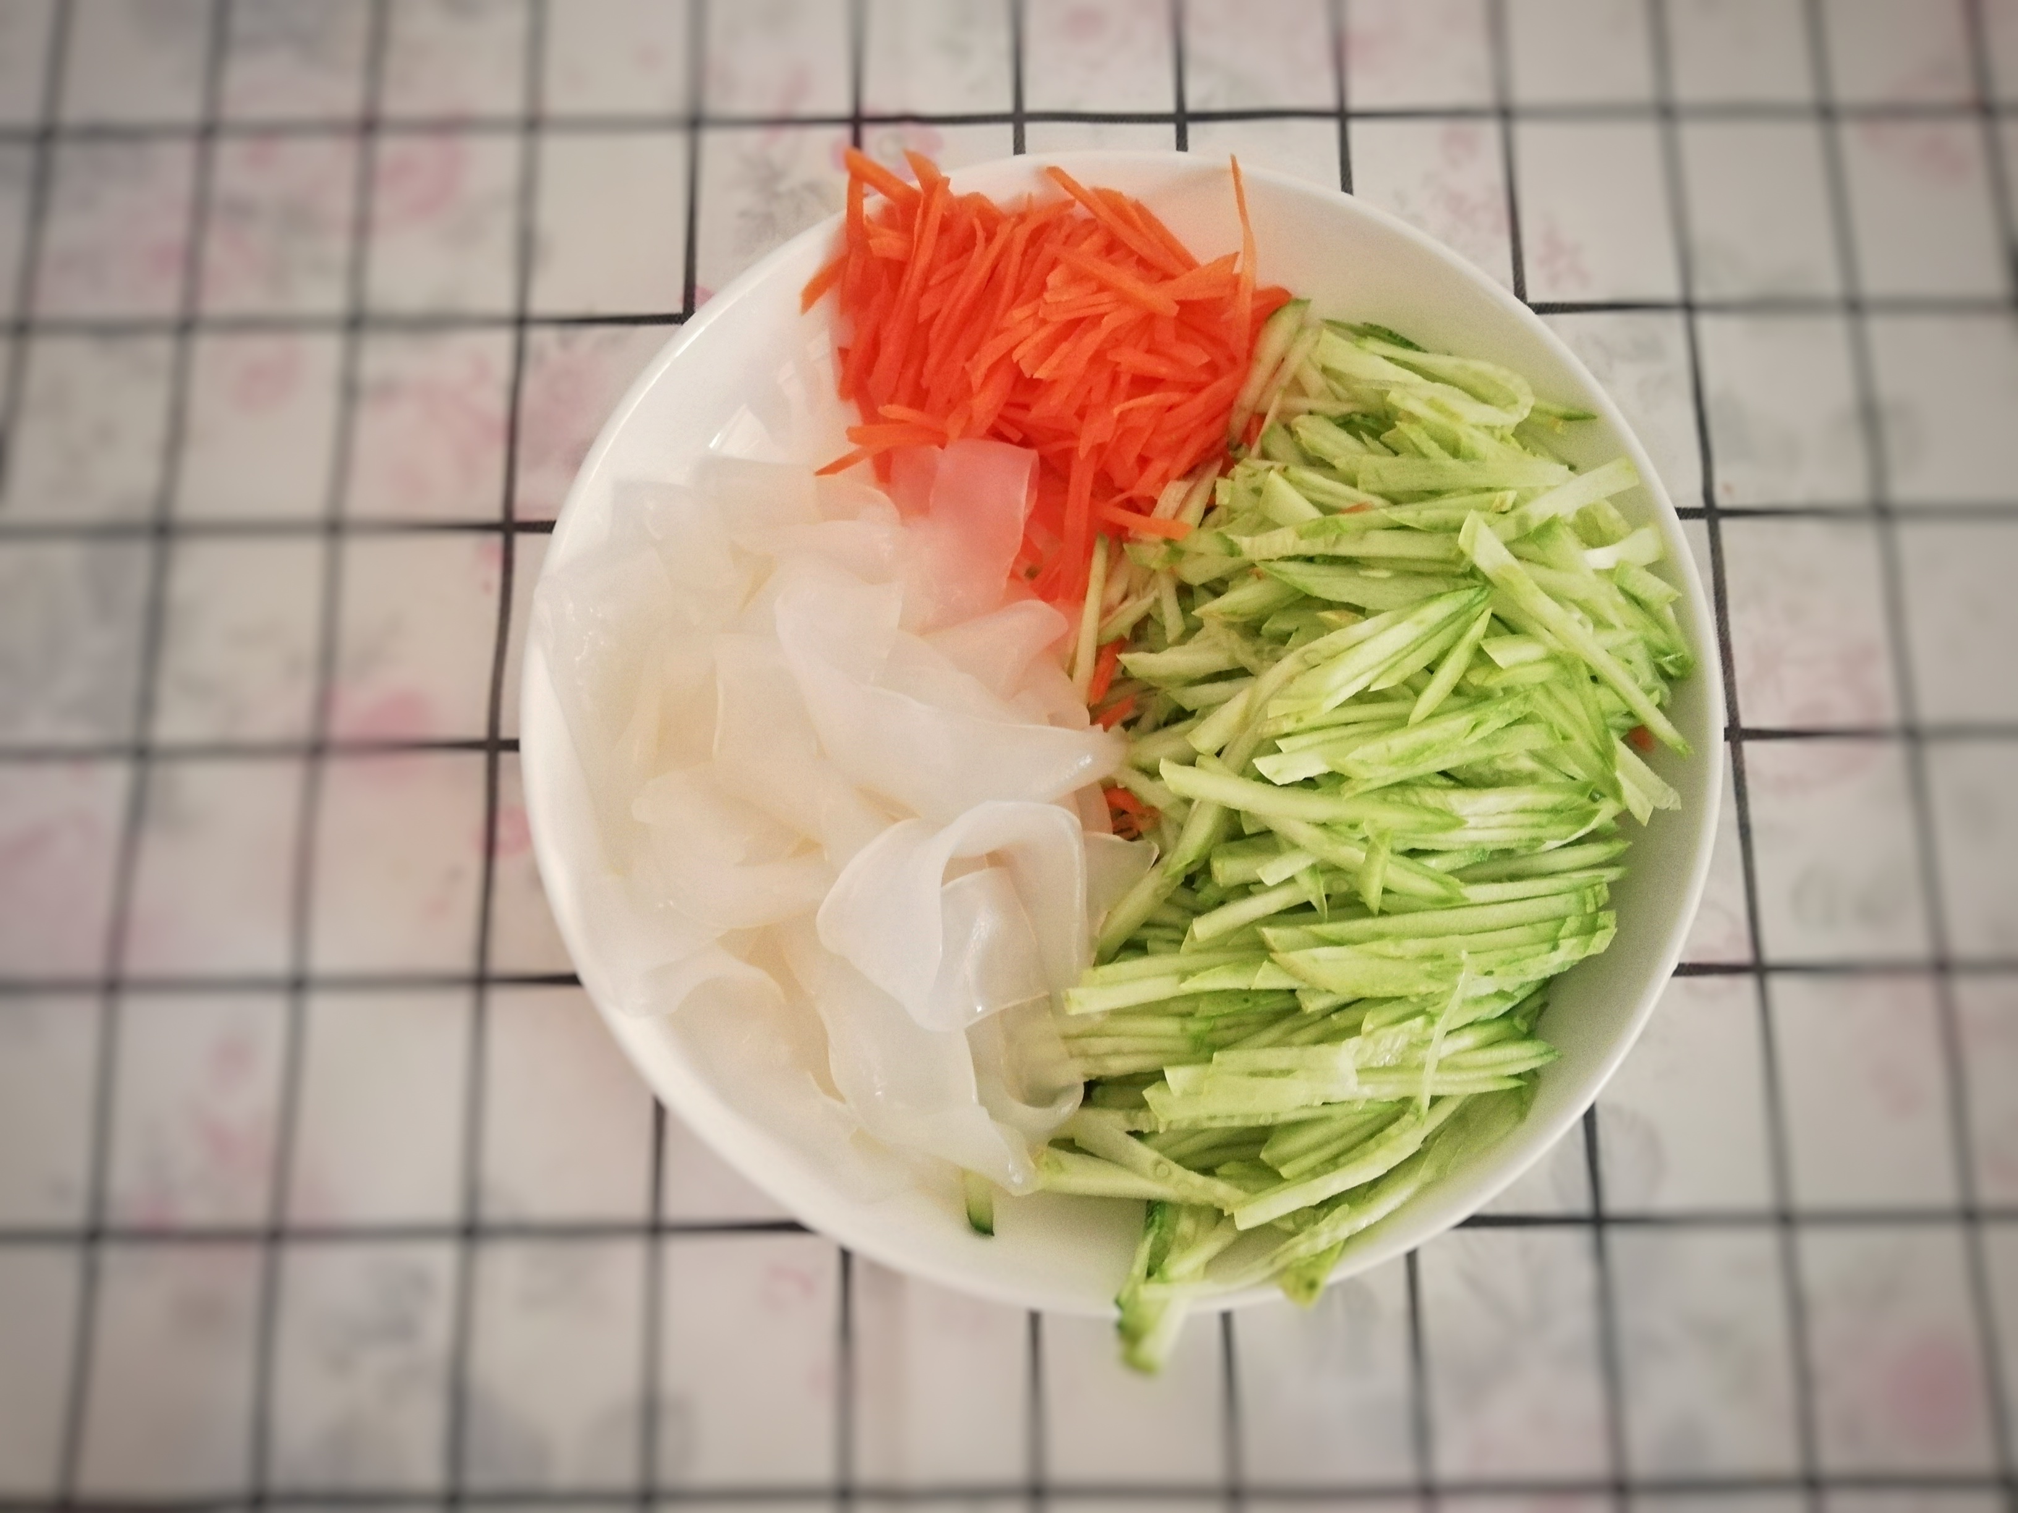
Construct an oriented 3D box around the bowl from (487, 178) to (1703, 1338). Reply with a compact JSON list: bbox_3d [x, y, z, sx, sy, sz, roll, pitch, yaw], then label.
[{"bbox_3d":[0.020,-0.006,0.304,0.216,0.060,0.216,0,79,0],"label":"bowl"}]

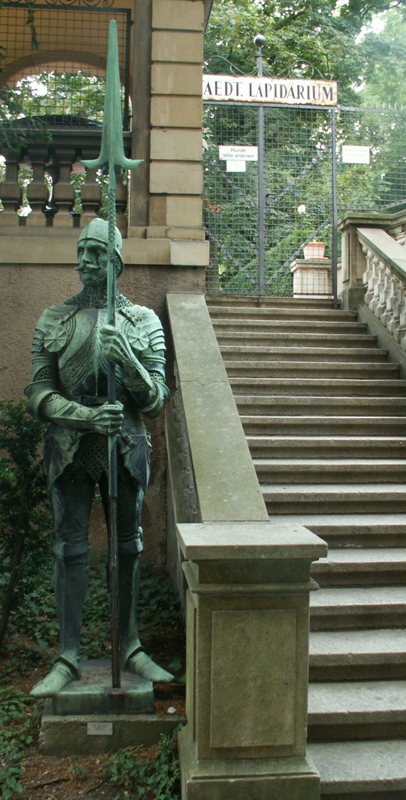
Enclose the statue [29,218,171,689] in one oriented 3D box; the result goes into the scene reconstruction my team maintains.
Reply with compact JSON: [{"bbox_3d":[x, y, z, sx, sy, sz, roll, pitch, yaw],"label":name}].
[{"bbox_3d":[-0.471,0.213,3.723,0.671,2.119,0.486,1,1,-5],"label":"statue"}]

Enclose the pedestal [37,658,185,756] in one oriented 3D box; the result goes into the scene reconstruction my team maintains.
[{"bbox_3d":[-0.394,1.399,3.732,0.642,0.258,0.505,1,1,-3],"label":"pedestal"}]

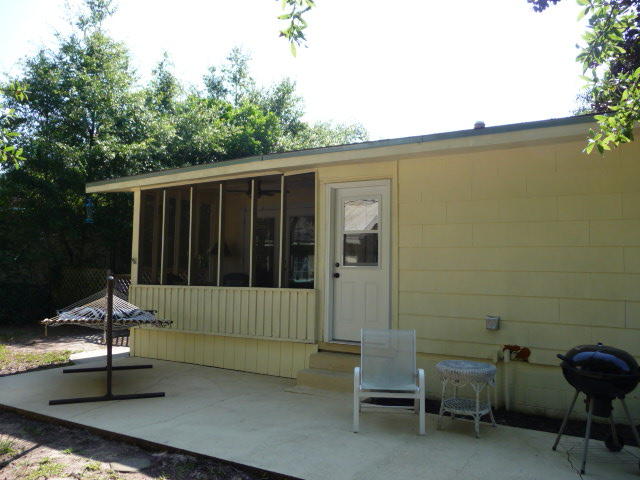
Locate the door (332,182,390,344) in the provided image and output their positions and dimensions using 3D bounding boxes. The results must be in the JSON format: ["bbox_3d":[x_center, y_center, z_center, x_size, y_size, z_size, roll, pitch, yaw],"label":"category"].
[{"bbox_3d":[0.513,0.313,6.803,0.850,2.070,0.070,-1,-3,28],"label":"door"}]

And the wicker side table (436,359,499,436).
[{"bbox_3d":[1.416,1.519,5.006,0.560,0.600,0.560,-1,-3,28],"label":"wicker side table"}]

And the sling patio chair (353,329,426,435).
[{"bbox_3d":[0.678,1.370,5.146,0.650,0.890,0.710,-1,-4,38],"label":"sling patio chair"}]

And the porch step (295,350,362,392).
[{"bbox_3d":[0.262,1.702,6.626,1.000,0.360,0.460,-1,-3,28],"label":"porch step"}]

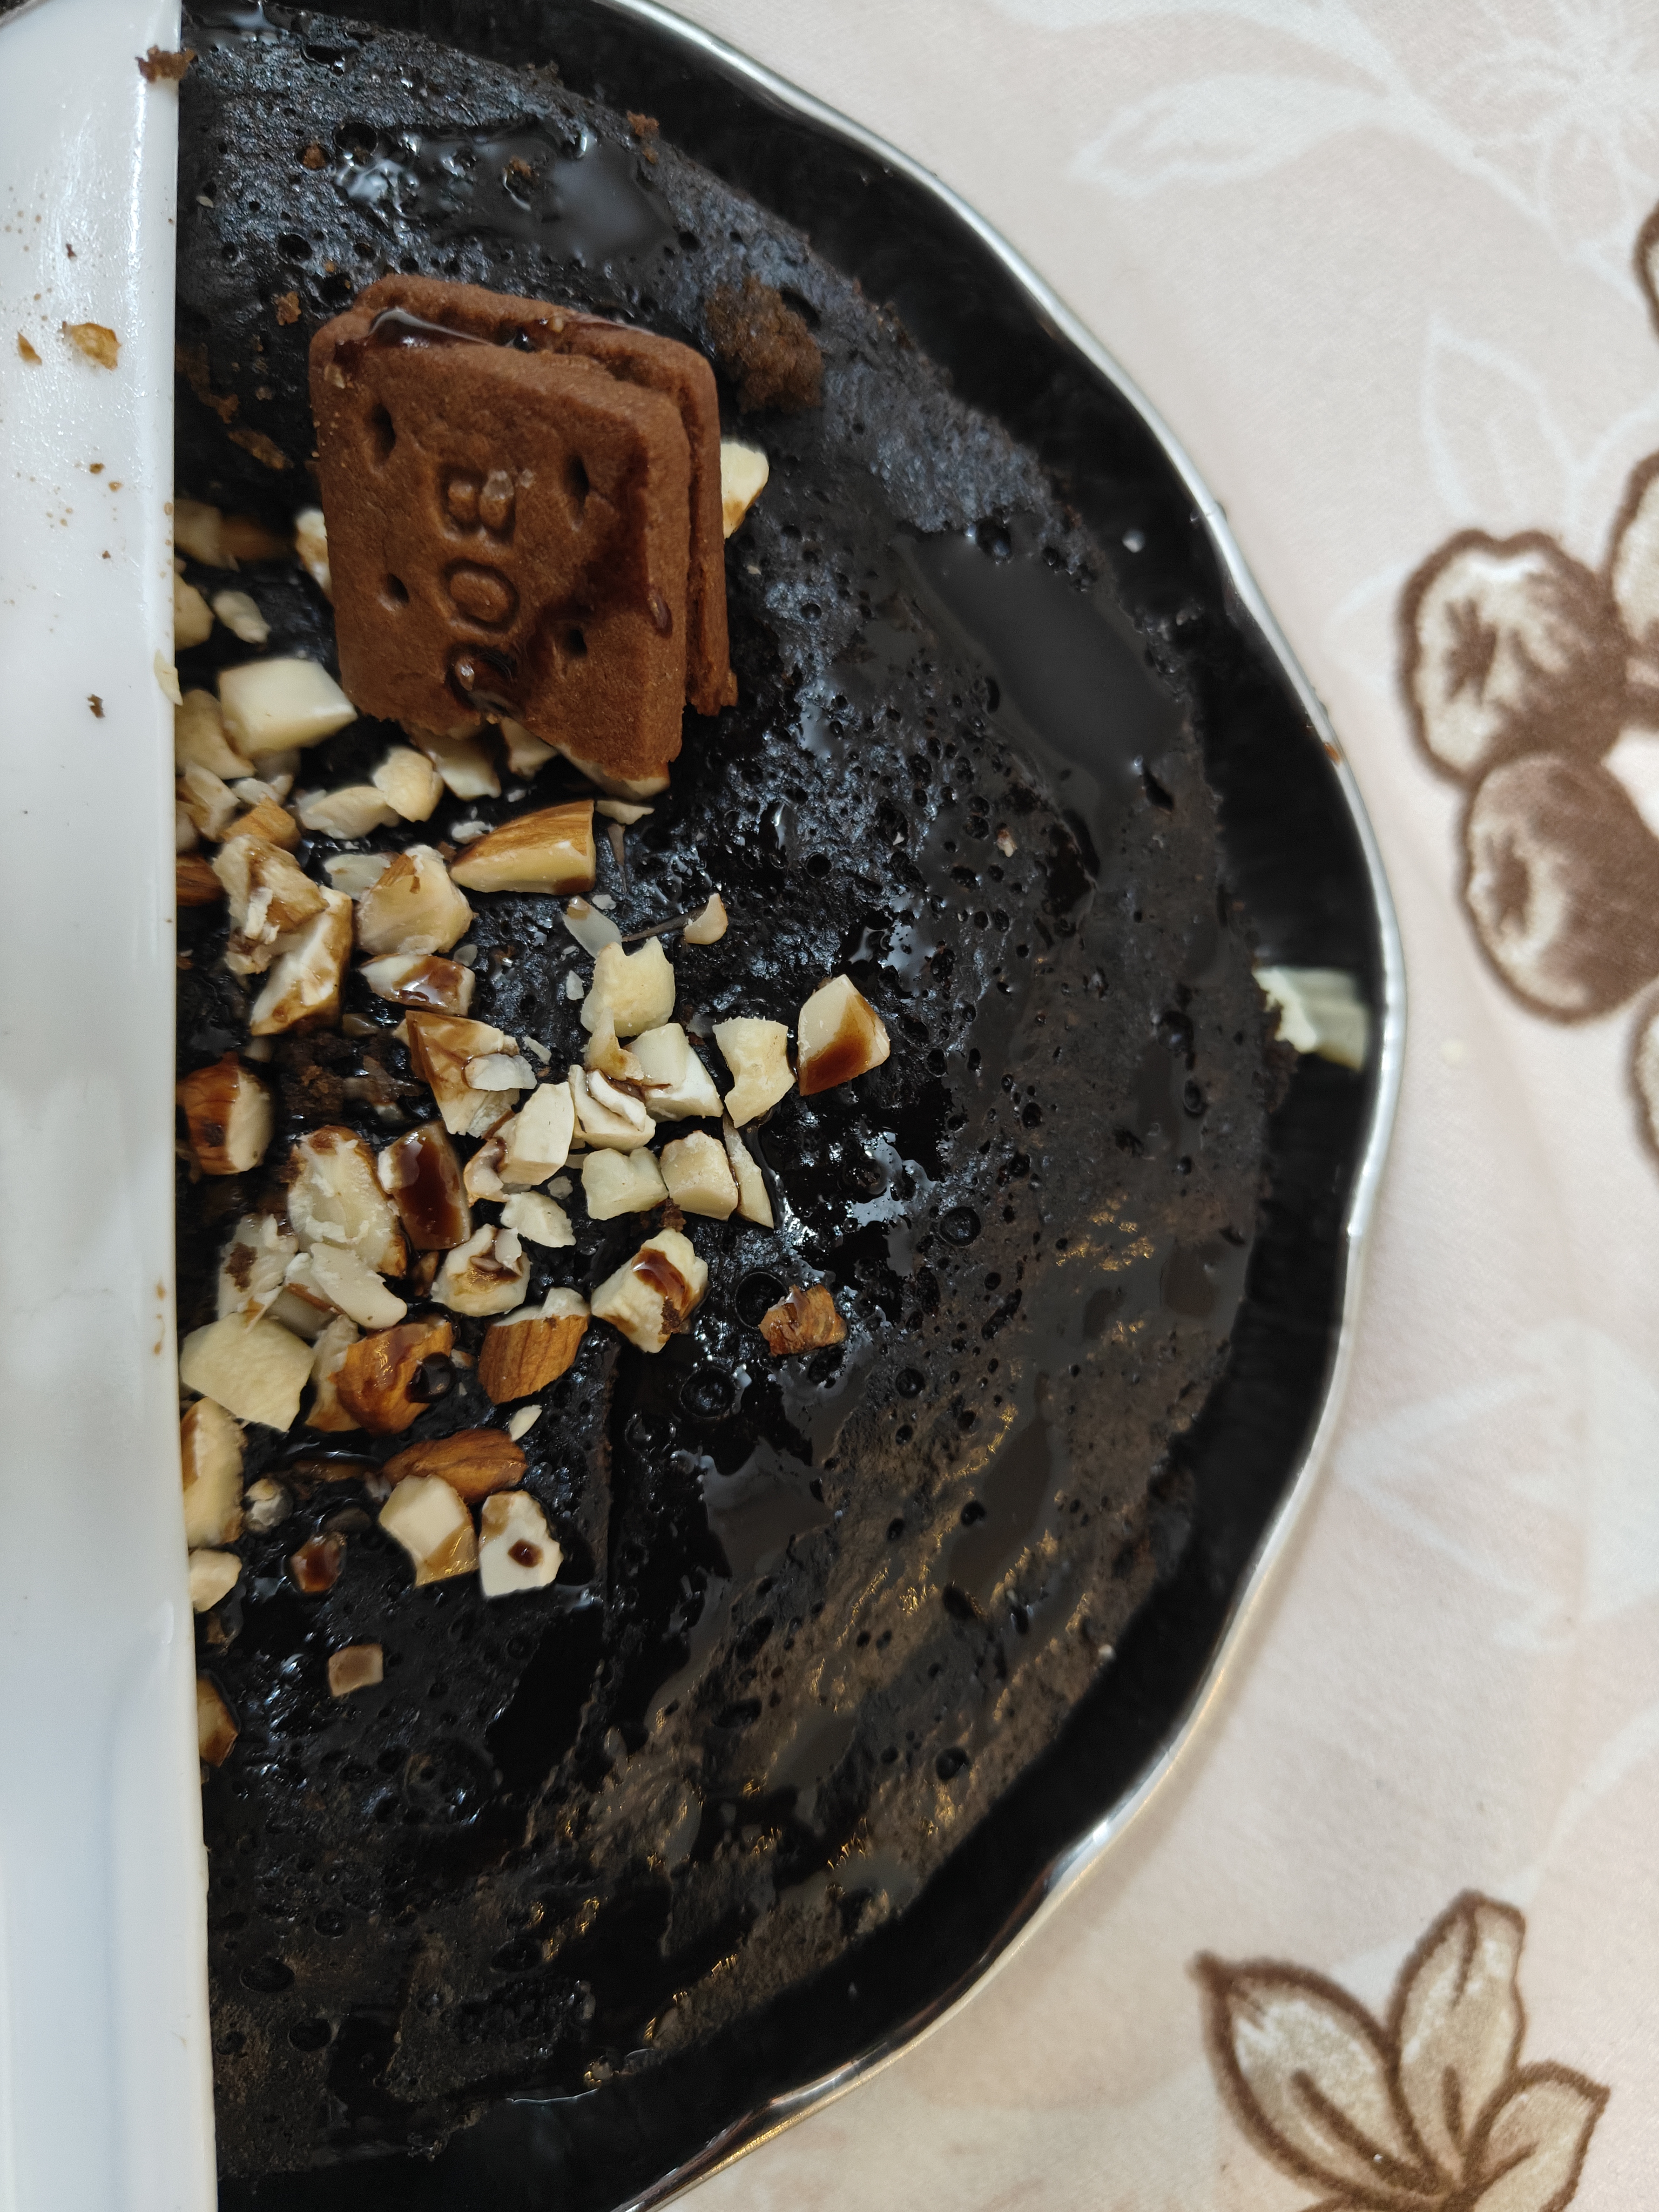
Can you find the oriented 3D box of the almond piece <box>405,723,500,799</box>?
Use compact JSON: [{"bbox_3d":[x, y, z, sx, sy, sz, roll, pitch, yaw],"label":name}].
[{"bbox_3d":[-0.037,-0.035,0.150,0.011,0.006,0.007,45,86,4],"label":"almond piece"}]

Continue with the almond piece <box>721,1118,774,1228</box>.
[{"bbox_3d":[-0.008,0.007,0.147,0.003,0.005,0.011,-24,85,-2],"label":"almond piece"}]

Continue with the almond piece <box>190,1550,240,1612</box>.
[{"bbox_3d":[-0.055,0.041,0.133,0.006,0.005,0.005,24,85,0],"label":"almond piece"}]

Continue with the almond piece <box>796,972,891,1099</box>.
[{"bbox_3d":[0.000,-0.006,0.138,0.009,0.007,0.008,-29,87,-4],"label":"almond piece"}]

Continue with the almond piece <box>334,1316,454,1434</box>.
[{"bbox_3d":[-0.037,0.024,0.134,0.011,0.009,0.008,-26,87,-4],"label":"almond piece"}]

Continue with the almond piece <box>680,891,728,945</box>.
[{"bbox_3d":[-0.012,-0.018,0.146,0.003,0.003,0.005,38,84,2],"label":"almond piece"}]

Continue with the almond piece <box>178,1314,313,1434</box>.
[{"bbox_3d":[-0.052,0.024,0.137,0.011,0.005,0.007,22,84,1],"label":"almond piece"}]

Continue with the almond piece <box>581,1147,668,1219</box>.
[{"bbox_3d":[-0.019,0.007,0.143,0.008,0.006,0.006,-5,84,-2],"label":"almond piece"}]

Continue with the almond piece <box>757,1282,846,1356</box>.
[{"bbox_3d":[-0.002,0.020,0.142,0.007,0.005,0.005,-12,85,-3],"label":"almond piece"}]

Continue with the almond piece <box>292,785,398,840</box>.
[{"bbox_3d":[-0.046,-0.028,0.145,0.008,0.004,0.004,-12,85,-3],"label":"almond piece"}]

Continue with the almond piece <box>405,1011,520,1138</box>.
[{"bbox_3d":[-0.033,-0.003,0.136,0.010,0.007,0.011,-2,86,-2],"label":"almond piece"}]

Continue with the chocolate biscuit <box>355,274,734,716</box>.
[{"bbox_3d":[-0.026,-0.054,0.140,0.033,0.006,0.032,13,128,8],"label":"chocolate biscuit"}]

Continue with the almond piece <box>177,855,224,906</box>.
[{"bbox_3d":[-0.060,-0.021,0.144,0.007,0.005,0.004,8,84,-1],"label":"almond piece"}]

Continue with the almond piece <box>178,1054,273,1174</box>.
[{"bbox_3d":[-0.053,0.001,0.136,0.008,0.009,0.010,-32,87,-4],"label":"almond piece"}]

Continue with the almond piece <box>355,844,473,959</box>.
[{"bbox_3d":[-0.040,-0.020,0.149,0.010,0.007,0.010,0,84,0],"label":"almond piece"}]

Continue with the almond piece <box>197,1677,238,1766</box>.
[{"bbox_3d":[-0.058,0.057,0.142,0.006,0.006,0.008,-25,85,-2],"label":"almond piece"}]

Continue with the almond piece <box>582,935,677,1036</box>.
[{"bbox_3d":[-0.020,-0.011,0.149,0.008,0.006,0.009,-10,84,-1],"label":"almond piece"}]

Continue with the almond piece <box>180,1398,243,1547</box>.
[{"bbox_3d":[-0.056,0.033,0.137,0.006,0.007,0.012,-2,84,-2],"label":"almond piece"}]

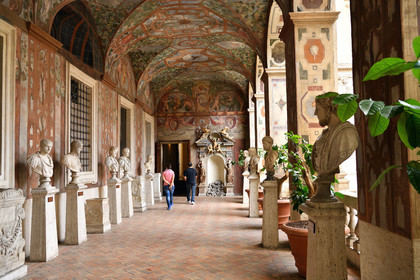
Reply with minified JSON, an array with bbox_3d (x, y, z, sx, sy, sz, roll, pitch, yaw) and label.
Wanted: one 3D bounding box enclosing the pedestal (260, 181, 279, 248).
[{"bbox_3d":[1.196,1.483,7.560,0.330,1.275,0.420,-1,-4,2],"label":"pedestal"}]

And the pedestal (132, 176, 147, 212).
[{"bbox_3d":[-2.578,1.943,13.492,0.440,1.240,0.520,-1,-4,2],"label":"pedestal"}]

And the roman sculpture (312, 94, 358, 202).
[{"bbox_3d":[1.060,0.061,3.177,0.310,0.924,0.520,-1,-4,0],"label":"roman sculpture"}]

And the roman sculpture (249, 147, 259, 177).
[{"bbox_3d":[1.283,0.675,11.254,0.300,0.911,0.480,-1,-4,-2],"label":"roman sculpture"}]

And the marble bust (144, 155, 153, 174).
[{"bbox_3d":[-2.515,1.039,15.531,0.330,0.820,0.520,-1,-4,2],"label":"marble bust"}]

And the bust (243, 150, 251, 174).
[{"bbox_3d":[1.472,0.871,14.947,0.360,0.880,0.520,-1,-4,2],"label":"bust"}]

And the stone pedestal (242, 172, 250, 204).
[{"bbox_3d":[1.471,1.943,14.860,0.340,1.270,0.430,-1,-4,2],"label":"stone pedestal"}]

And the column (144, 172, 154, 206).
[{"bbox_3d":[-2.455,2.046,15.235,0.310,1.196,0.440,-1,-4,3],"label":"column"}]

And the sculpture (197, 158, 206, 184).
[{"bbox_3d":[-0.441,1.654,19.373,0.480,1.283,0.400,-1,-4,3],"label":"sculpture"}]

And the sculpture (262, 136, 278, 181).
[{"bbox_3d":[1.142,0.362,7.295,0.300,0.865,0.460,-1,-4,-5],"label":"sculpture"}]

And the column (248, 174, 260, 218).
[{"bbox_3d":[1.301,1.713,11.182,0.310,1.169,0.420,-1,-4,3],"label":"column"}]

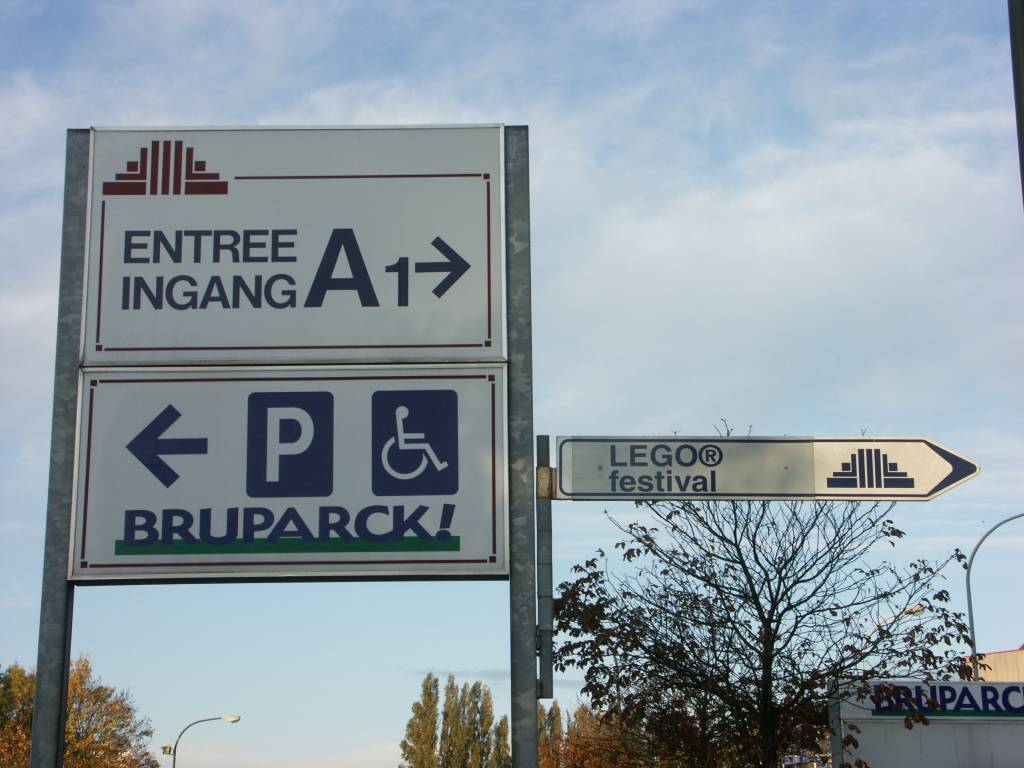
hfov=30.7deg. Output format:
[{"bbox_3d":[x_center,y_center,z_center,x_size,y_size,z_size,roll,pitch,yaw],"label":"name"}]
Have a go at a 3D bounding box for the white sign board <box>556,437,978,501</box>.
[{"bbox_3d":[1.207,0.400,8.737,1.999,0.302,0.030,0,-16,-4],"label":"white sign board"}]

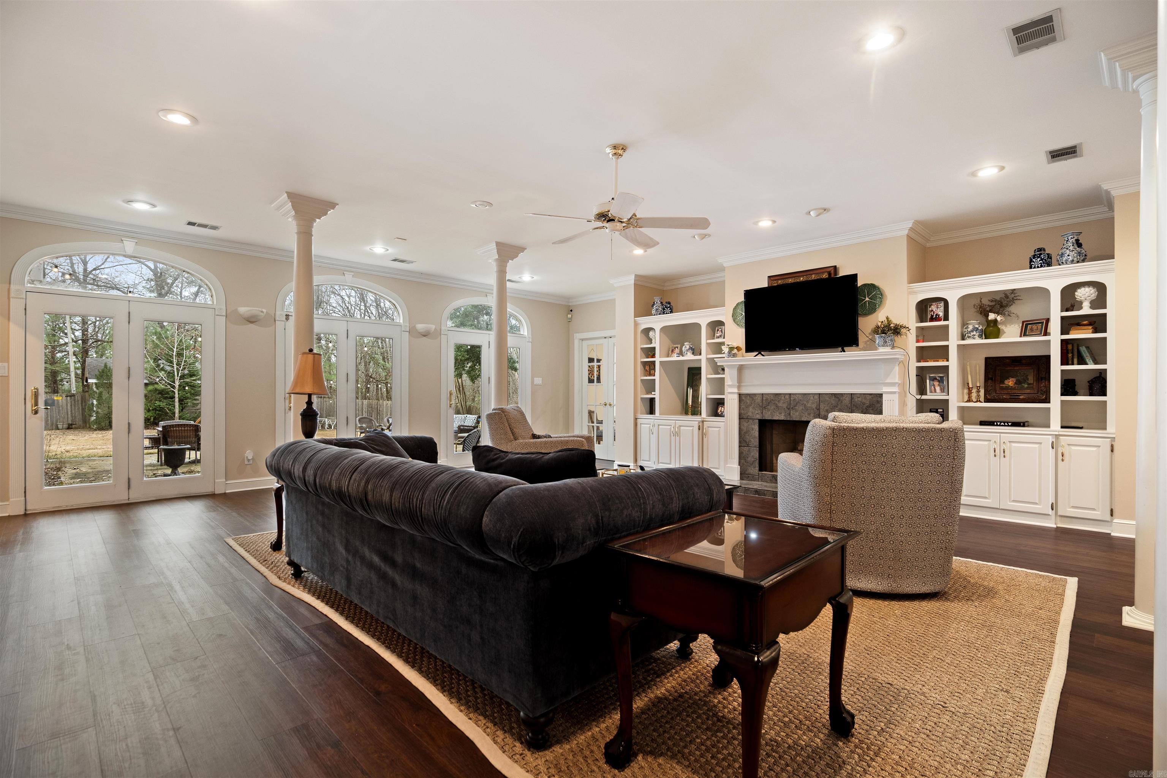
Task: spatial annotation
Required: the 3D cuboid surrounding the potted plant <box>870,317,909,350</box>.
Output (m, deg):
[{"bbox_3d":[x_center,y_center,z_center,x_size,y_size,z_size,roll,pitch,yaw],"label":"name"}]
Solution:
[{"bbox_3d":[2.996,-0.534,5.079,0.300,0.335,0.400,0,0,-44],"label":"potted plant"}]

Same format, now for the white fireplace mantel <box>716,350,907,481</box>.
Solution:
[{"bbox_3d":[2.410,0.392,5.730,2.030,1.480,0.220,0,0,45],"label":"white fireplace mantel"}]

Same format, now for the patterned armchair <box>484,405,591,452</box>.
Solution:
[{"bbox_3d":[-0.390,0.635,4.620,0.910,0.990,0.820,0,0,12],"label":"patterned armchair"}]

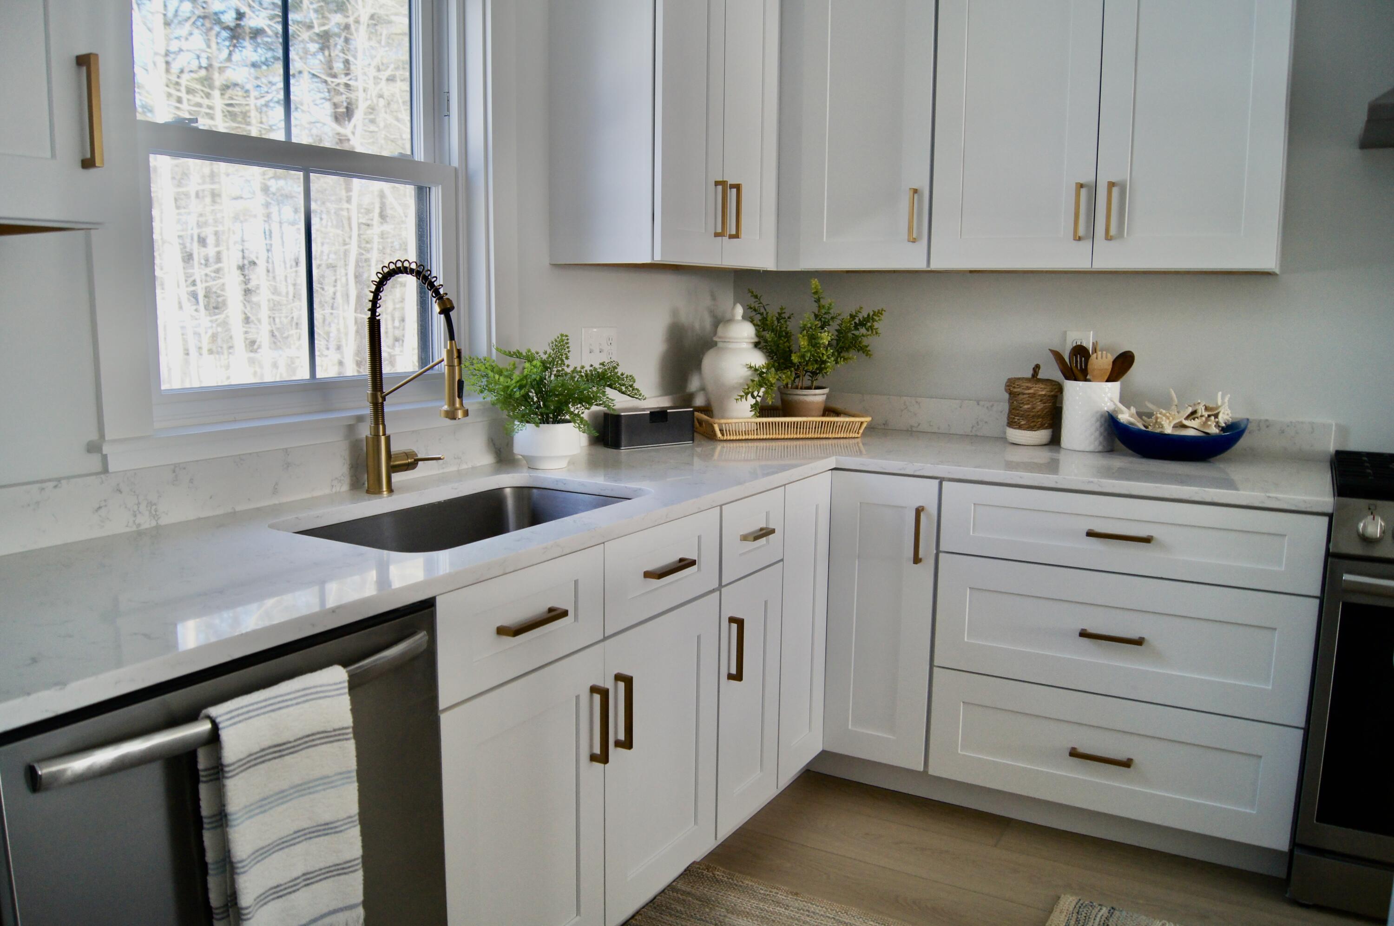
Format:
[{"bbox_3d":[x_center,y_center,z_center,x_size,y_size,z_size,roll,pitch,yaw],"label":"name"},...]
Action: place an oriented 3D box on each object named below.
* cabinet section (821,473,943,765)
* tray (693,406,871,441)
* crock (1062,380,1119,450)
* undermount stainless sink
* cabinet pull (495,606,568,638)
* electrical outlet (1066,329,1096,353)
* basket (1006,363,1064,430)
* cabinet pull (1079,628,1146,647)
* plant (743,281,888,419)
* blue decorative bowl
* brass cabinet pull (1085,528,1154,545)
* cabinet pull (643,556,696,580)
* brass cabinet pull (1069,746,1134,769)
[{"bbox_3d":[0.579,0.369,2.827,0.278,0.750,0.500,5,10,30],"label":"cabinet section"},{"bbox_3d":[0.240,-0.118,3.183,0.472,0.063,0.370,-1,9,-11],"label":"tray"},{"bbox_3d":[1.083,-0.130,2.876,0.148,0.188,0.148,5,10,30],"label":"crock"},{"bbox_3d":[-0.403,0.217,1.962,0.427,0.234,0.744,5,9,30],"label":"undermount stainless sink"},{"bbox_3d":[-0.258,0.252,1.654,0.034,0.011,0.137,5,9,30],"label":"cabinet pull"},{"bbox_3d":[1.088,-0.318,2.975,0.071,0.114,0.007,5,10,30],"label":"electrical outlet"},{"bbox_3d":[0.956,-0.173,2.976,0.155,0.217,0.155,5,10,30],"label":"basket"},{"bbox_3d":[0.956,0.401,2.406,0.137,0.011,0.034,5,10,30],"label":"cabinet pull"},{"bbox_3d":[0.331,-0.323,3.154,0.432,0.450,0.368,-1,8,-11],"label":"plant"},{"bbox_3d":[1.242,-0.067,2.713,0.352,0.115,0.205,5,10,30],"label":"blue decorative bowl"},{"bbox_3d":[0.959,0.167,2.370,0.137,0.011,0.034,5,10,30],"label":"brass cabinet pull"},{"bbox_3d":[-0.050,0.204,2.013,0.034,0.011,0.137,5,9,30],"label":"cabinet pull"},{"bbox_3d":[0.939,0.684,2.425,0.137,0.011,0.034,5,9,30],"label":"brass cabinet pull"}]

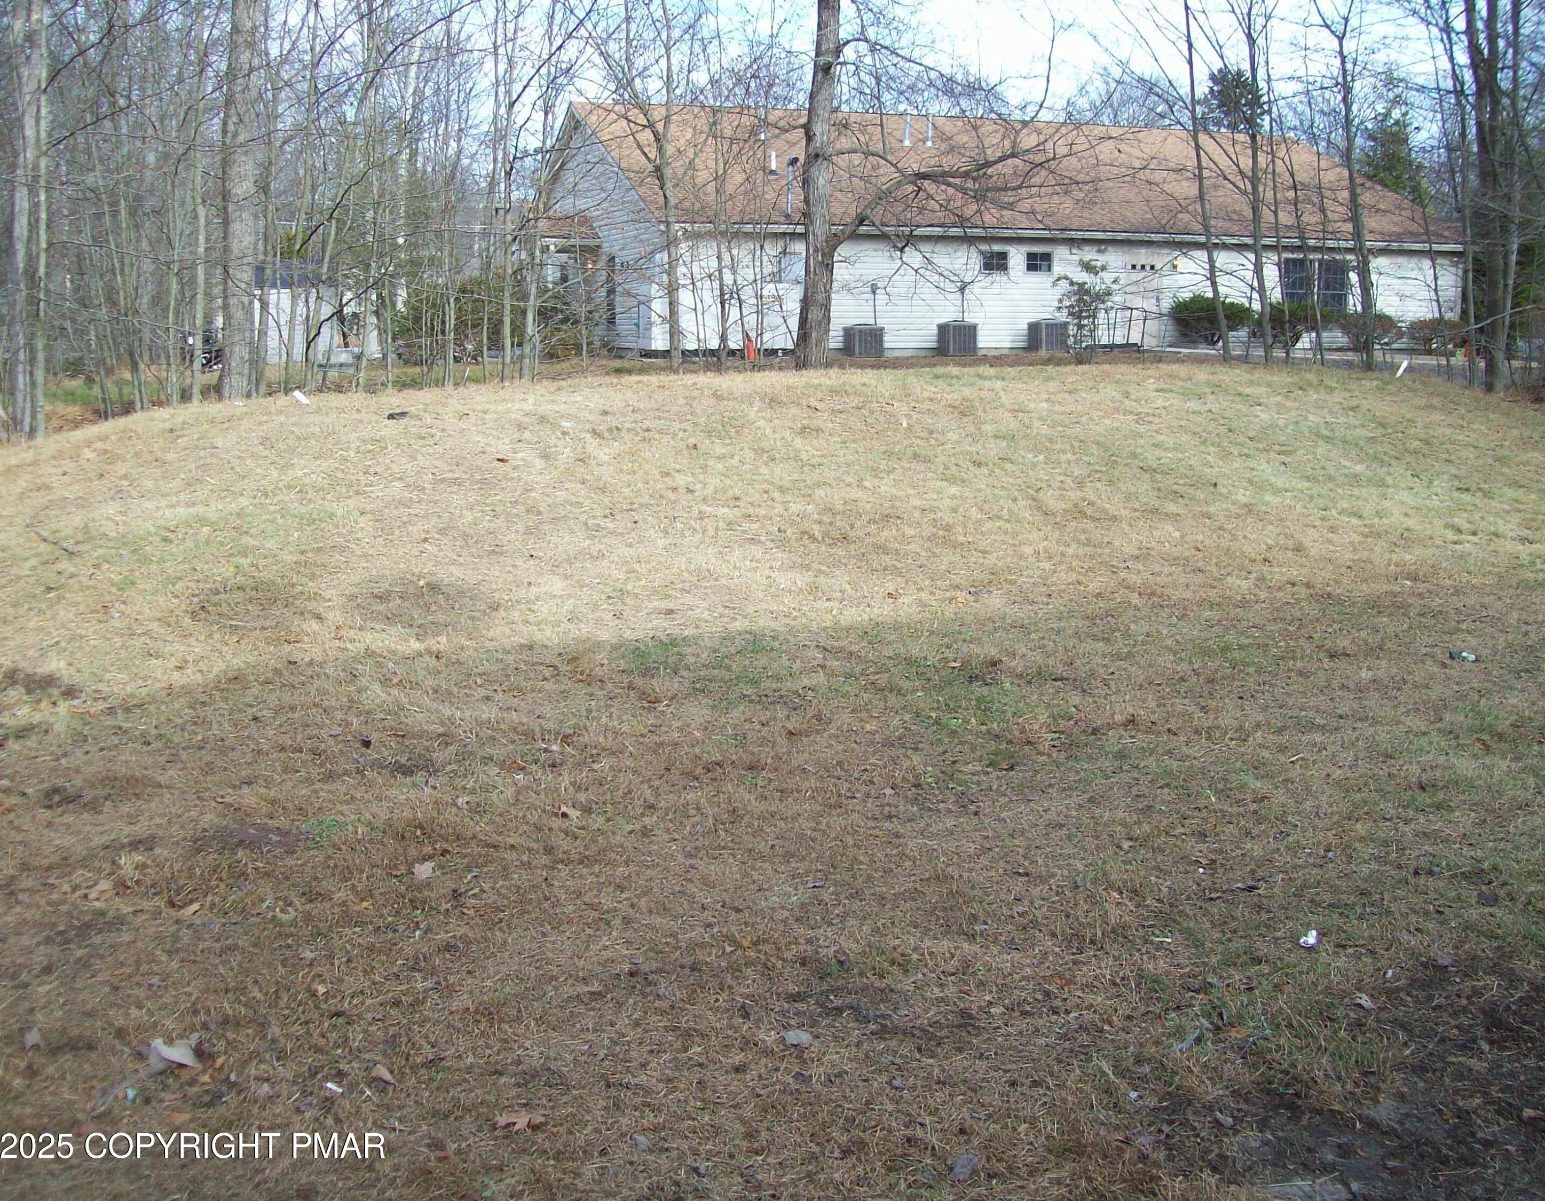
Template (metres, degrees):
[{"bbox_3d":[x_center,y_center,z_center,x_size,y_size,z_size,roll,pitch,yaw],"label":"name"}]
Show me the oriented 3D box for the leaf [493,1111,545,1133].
[{"bbox_3d":[-0.470,0.968,3.094,0.100,0.023,0.058,-1,10,-9],"label":"leaf"}]

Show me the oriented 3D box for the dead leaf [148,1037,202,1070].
[{"bbox_3d":[-1.195,0.908,3.334,0.100,0.035,0.080,-3,10,-20],"label":"dead leaf"}]

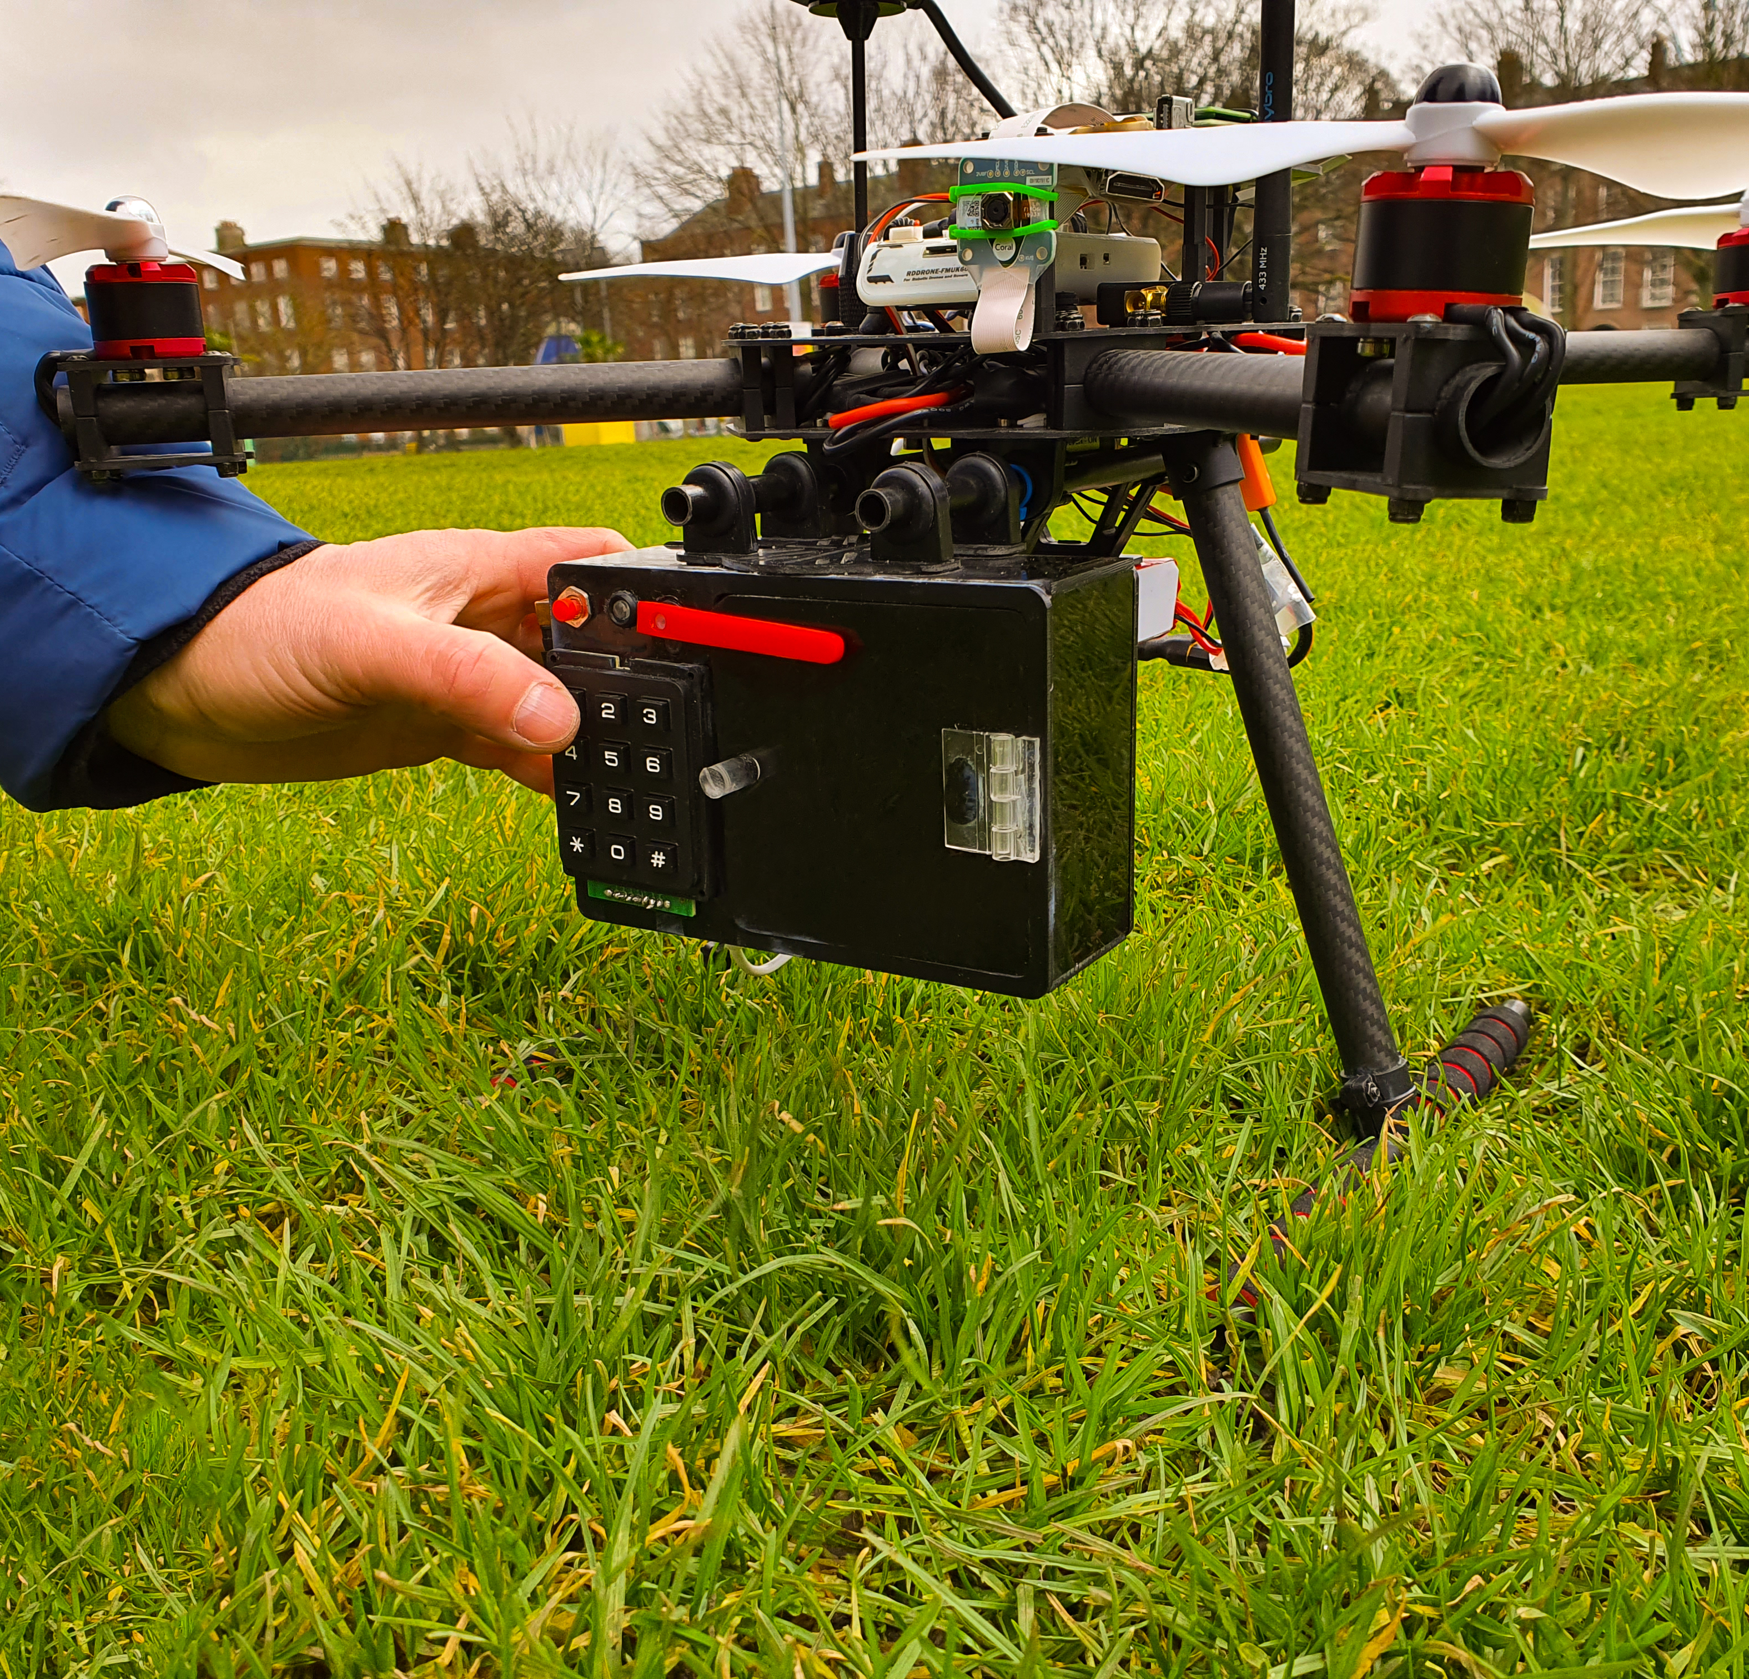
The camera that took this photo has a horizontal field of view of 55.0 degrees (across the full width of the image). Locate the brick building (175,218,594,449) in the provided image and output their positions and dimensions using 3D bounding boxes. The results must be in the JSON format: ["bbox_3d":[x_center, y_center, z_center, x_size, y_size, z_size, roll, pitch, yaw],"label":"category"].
[{"bbox_3d":[-40.075,-40.482,135.482,20.000,15.500,30.000,9,19,36],"label":"brick building"}]

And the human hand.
[{"bbox_3d":[-0.142,-0.051,0.487,0.160,0.080,0.090,-1,15,7],"label":"human hand"}]

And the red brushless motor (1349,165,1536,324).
[{"bbox_3d":[0.093,-0.097,0.275,0.029,0.026,0.029,-1,17,0],"label":"red brushless motor"}]

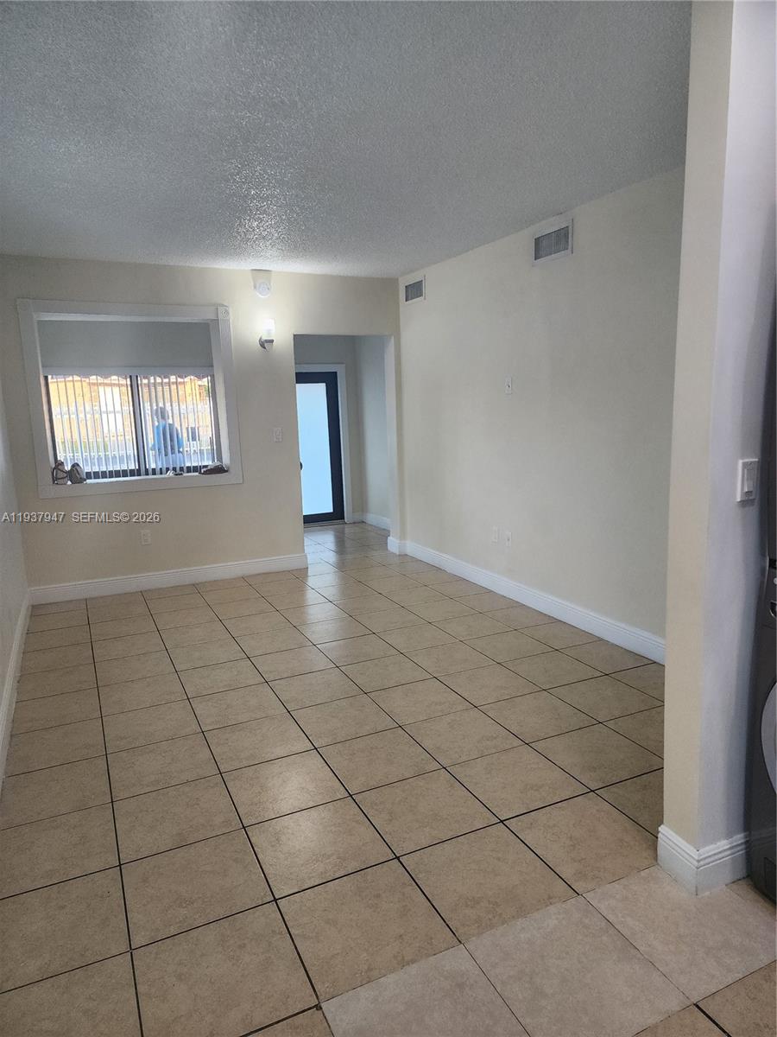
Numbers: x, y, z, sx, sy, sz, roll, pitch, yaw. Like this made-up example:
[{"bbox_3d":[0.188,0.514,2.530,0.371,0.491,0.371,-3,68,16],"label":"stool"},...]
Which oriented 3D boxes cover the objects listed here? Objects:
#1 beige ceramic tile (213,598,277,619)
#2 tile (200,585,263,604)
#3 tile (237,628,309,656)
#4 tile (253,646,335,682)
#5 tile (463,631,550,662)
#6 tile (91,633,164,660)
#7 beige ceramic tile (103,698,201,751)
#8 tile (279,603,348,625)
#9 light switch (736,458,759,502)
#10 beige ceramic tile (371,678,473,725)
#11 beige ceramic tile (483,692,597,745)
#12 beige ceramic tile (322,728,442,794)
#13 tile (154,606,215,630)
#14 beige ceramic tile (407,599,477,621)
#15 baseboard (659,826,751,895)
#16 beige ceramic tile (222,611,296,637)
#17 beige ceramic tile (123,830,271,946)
[{"bbox_3d":[-1.079,0.672,5.086,0.406,0.010,0.406,-7,11,-24],"label":"beige ceramic tile"},{"bbox_3d":[-1.240,0.605,5.397,0.403,0.010,0.398,-7,11,-24],"label":"tile"},{"bbox_3d":[-0.727,0.776,4.314,0.403,0.010,0.398,-7,11,-24],"label":"tile"},{"bbox_3d":[-0.585,0.873,4.139,0.420,0.010,0.420,-7,11,-24],"label":"tile"},{"bbox_3d":[0.722,0.764,4.121,0.406,0.010,0.406,-7,11,-24],"label":"tile"},{"bbox_3d":[-1.698,0.836,4.498,0.417,0.010,0.414,-7,11,-24],"label":"tile"},{"bbox_3d":[-1.119,0.975,3.249,0.401,0.010,0.401,-7,11,-24],"label":"beige ceramic tile"},{"bbox_3d":[-0.536,0.684,4.887,0.406,0.010,0.406,-7,11,-24],"label":"tile"},{"bbox_3d":[0.977,-0.103,1.870,0.071,0.115,0.014,-6,11,-21],"label":"light switch"},{"bbox_3d":[0.159,0.936,3.521,0.417,0.010,0.414,-7,11,-24],"label":"beige ceramic tile"},{"bbox_3d":[0.690,0.912,3.187,0.401,0.010,0.401,-7,11,-24],"label":"beige ceramic tile"},{"bbox_3d":[-0.039,1.000,2.857,0.398,0.010,0.394,-7,11,-24],"label":"beige ceramic tile"},{"bbox_3d":[-1.426,0.701,4.849,0.403,0.010,0.398,-7,11,-24],"label":"tile"},{"bbox_3d":[0.372,0.643,4.785,0.393,0.010,0.390,-7,11,-24],"label":"beige ceramic tile"},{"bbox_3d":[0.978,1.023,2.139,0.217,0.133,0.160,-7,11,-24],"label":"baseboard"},{"bbox_3d":[-0.934,0.746,4.846,0.417,0.010,0.414,-7,11,-24],"label":"beige ceramic tile"},{"bbox_3d":[-0.631,1.189,2.249,0.417,0.010,0.414,-7,11,-24],"label":"beige ceramic tile"}]

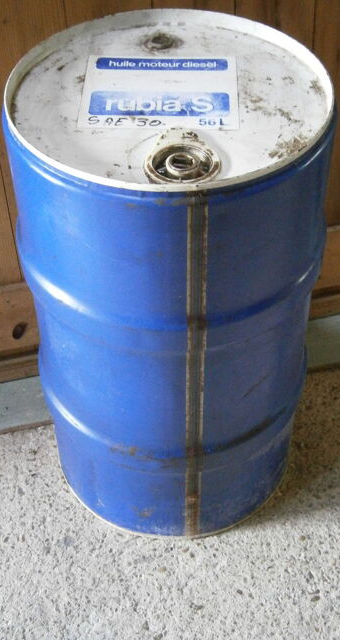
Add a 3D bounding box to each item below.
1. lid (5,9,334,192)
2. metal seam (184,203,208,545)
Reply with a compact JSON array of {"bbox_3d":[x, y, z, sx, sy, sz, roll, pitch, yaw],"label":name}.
[{"bbox_3d":[0.000,-0.256,0.991,0.372,0.024,0.372,-1,45,1],"label":"lid"},{"bbox_3d":[0.032,0.101,1.087,0.021,0.638,0.016,-6,45,-5],"label":"metal seam"}]

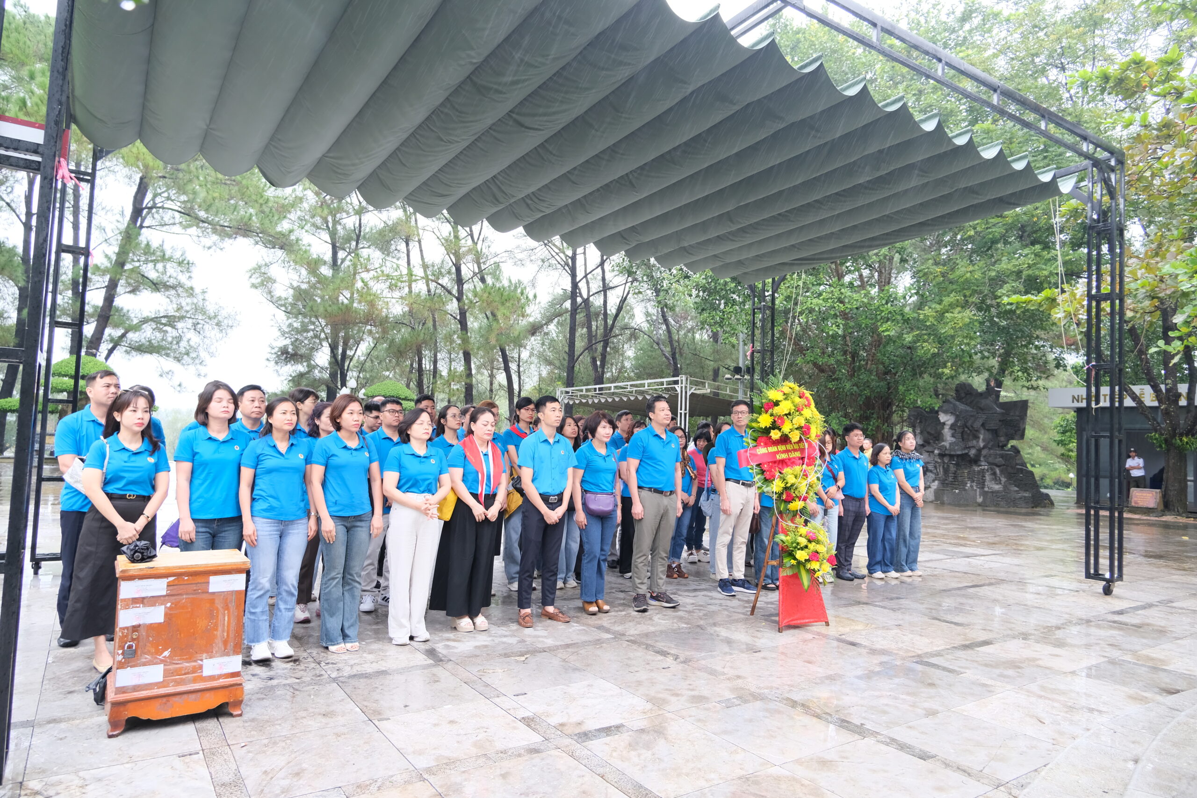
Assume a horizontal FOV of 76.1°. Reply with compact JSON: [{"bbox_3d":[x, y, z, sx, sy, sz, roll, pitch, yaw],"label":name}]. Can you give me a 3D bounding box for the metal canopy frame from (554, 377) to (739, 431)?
[{"bbox_3d":[3.103,1.230,27.663,5.980,3.400,7.038,4,-4,-34],"label":"metal canopy frame"}]

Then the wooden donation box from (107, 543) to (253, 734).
[{"bbox_3d":[-2.000,1.128,3.650,0.545,0.725,0.420,4,-4,-33],"label":"wooden donation box"}]

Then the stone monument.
[{"bbox_3d":[9.750,1.127,20.000,3.500,3.200,1.800,0,-3,25],"label":"stone monument"}]

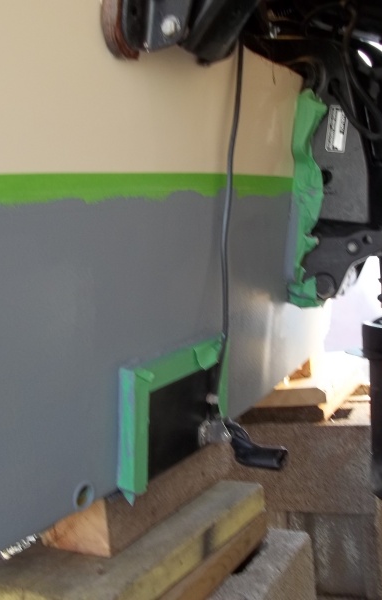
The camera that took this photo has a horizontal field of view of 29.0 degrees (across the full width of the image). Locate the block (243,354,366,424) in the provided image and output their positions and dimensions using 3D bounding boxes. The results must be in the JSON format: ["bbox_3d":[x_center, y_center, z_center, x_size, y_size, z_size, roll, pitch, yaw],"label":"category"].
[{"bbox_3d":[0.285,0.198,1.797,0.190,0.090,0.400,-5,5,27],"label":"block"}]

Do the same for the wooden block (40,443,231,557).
[{"bbox_3d":[-0.088,0.312,1.265,0.142,0.090,0.353,-4,6,33],"label":"wooden block"}]

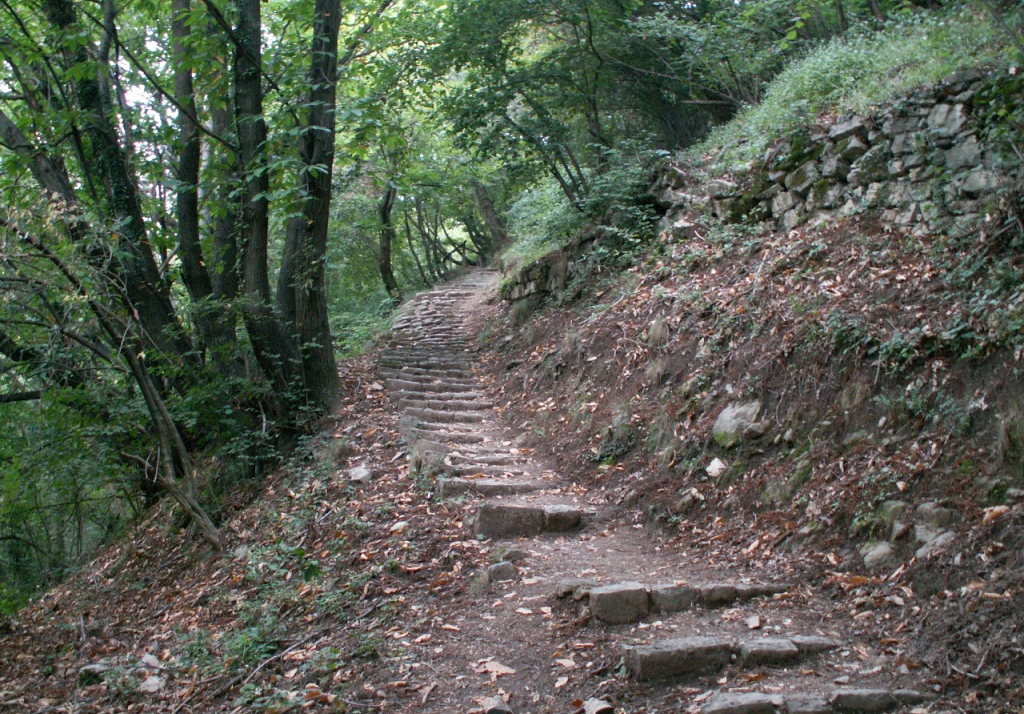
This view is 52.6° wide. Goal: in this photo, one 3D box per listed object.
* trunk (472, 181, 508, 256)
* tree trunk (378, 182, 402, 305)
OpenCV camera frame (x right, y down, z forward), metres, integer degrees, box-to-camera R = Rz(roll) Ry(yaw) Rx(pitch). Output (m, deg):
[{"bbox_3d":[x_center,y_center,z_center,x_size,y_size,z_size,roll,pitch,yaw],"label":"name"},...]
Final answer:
[{"bbox_3d":[-0.519,-3.344,25.000,0.400,1.850,0.400,-19,-1,0],"label":"trunk"},{"bbox_3d":[-2.054,-1.935,17.500,0.370,2.000,0.330,0,-1,0],"label":"tree trunk"}]

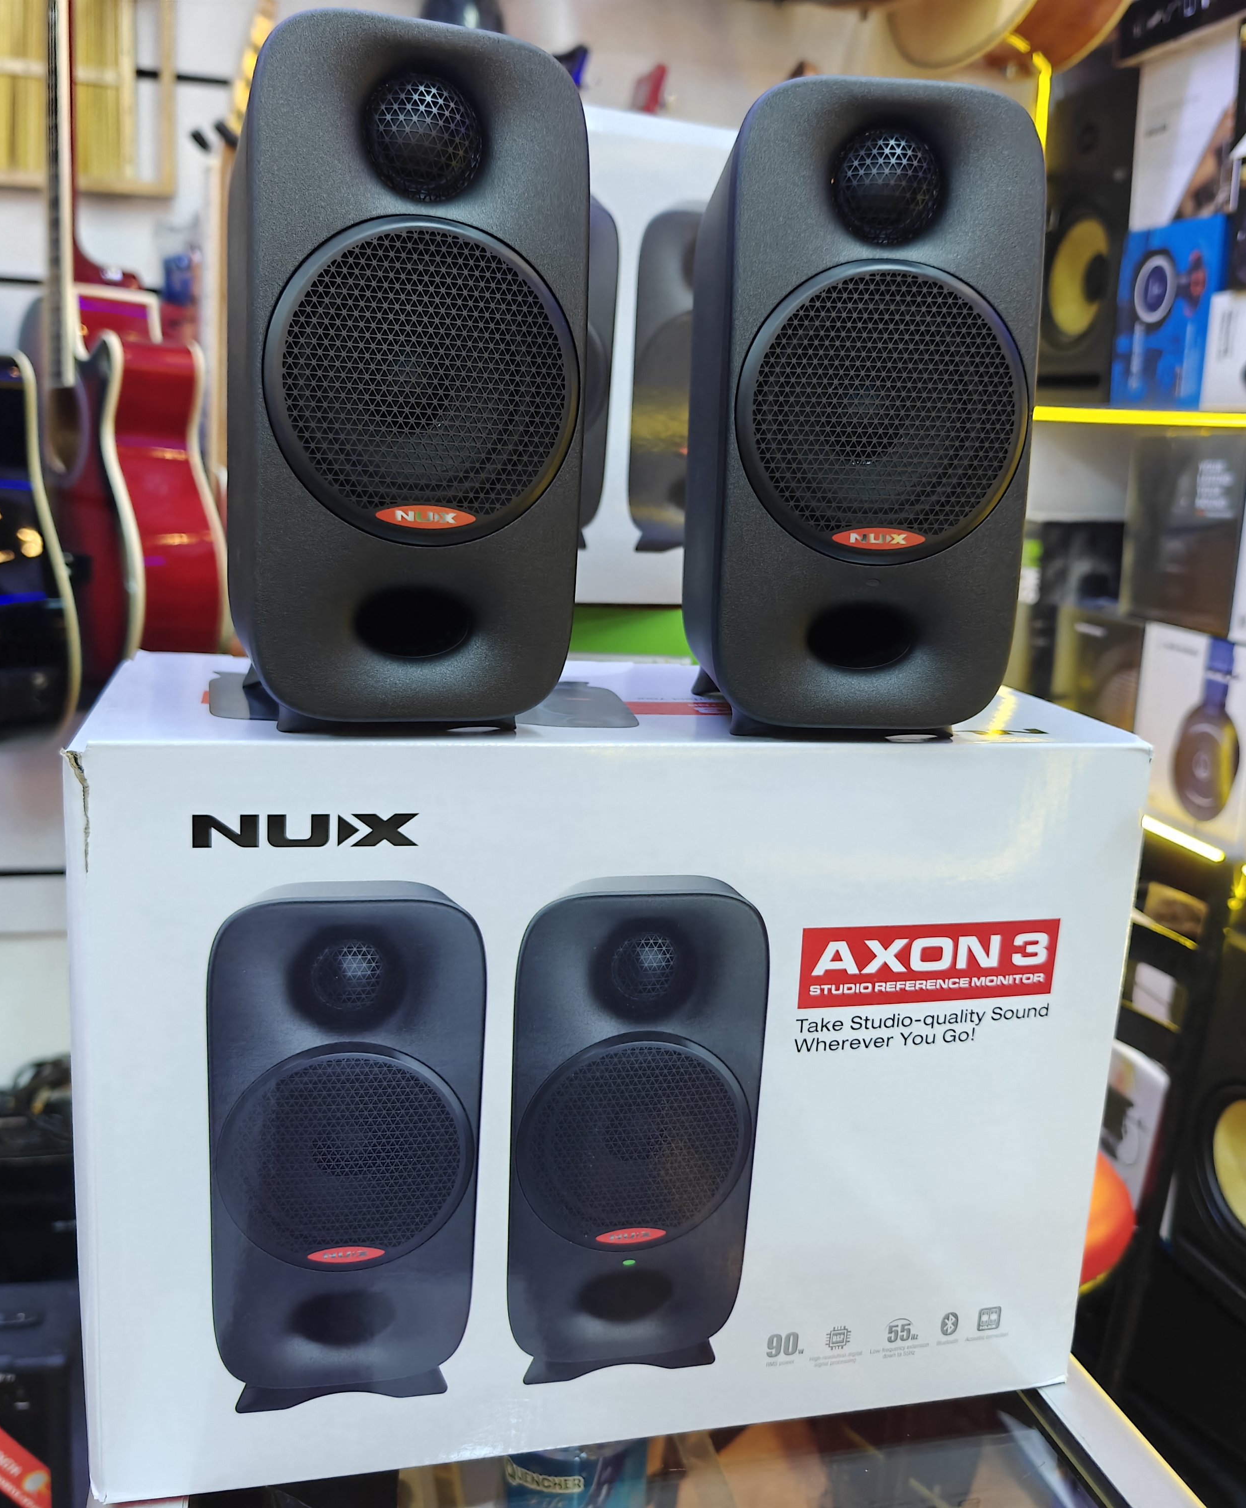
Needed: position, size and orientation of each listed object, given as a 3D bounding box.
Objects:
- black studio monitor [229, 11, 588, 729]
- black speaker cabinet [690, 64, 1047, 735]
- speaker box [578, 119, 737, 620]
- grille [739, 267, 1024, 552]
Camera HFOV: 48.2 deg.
[{"bbox_3d":[-0.085,-0.131,0.509,0.107,0.221,0.135,-2,14,-18],"label":"black studio monitor"},{"bbox_3d":[0.077,-0.128,0.541,0.106,0.220,0.130,1,13,-10],"label":"black speaker cabinet"},{"bbox_3d":[0.018,-0.241,0.886,0.366,0.270,0.170,-2,14,-21],"label":"speaker box"},{"bbox_3d":[0.089,-0.117,0.477,0.100,0.100,0.014,1,13,-10],"label":"grille"}]

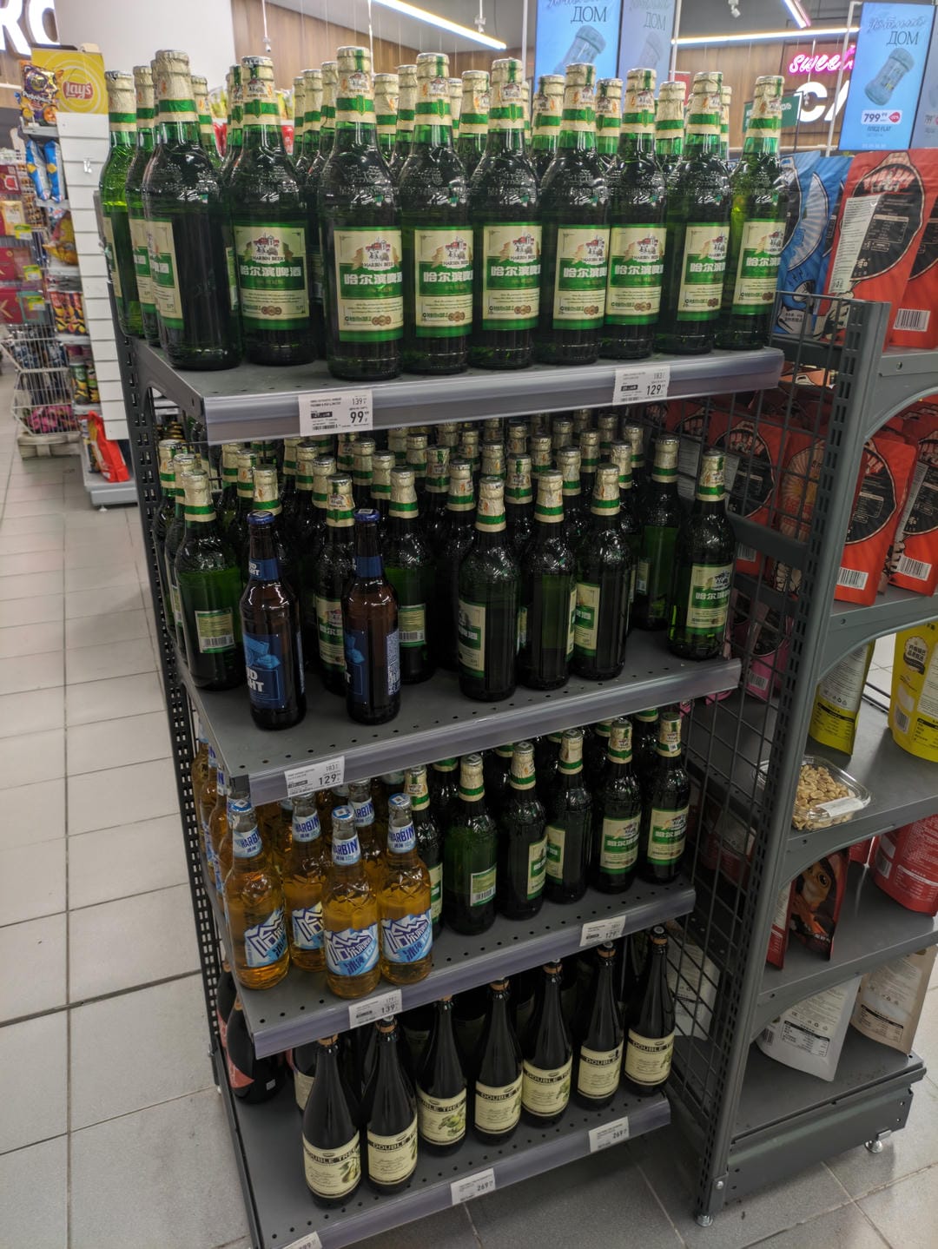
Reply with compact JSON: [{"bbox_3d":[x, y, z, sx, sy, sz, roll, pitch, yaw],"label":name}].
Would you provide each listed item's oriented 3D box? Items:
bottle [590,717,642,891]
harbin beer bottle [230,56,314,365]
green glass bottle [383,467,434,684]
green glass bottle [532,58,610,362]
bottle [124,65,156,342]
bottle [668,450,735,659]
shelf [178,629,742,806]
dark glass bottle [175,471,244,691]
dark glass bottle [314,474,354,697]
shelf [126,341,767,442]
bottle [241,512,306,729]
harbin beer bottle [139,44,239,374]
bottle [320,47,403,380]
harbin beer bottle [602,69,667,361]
[{"bbox_3d":[0.219,0.264,1.328,0.073,0.277,0.073,1,23,0],"label":"bottle"},{"bbox_3d":[-0.198,-0.400,0.893,0.073,0.273,0.073,-4,25,-11],"label":"harbin beer bottle"},{"bbox_3d":[-0.077,-0.060,1.118,0.068,0.271,0.068,0,25,0],"label":"green glass bottle"},{"bbox_3d":[0.107,-0.407,0.912,0.068,0.271,0.068,0,25,0],"label":"green glass bottle"},{"bbox_3d":[-0.322,-0.432,0.953,0.068,0.271,0.068,19,31,36],"label":"bottle"},{"bbox_3d":[0.313,-0.091,1.201,0.073,0.277,0.073,-9,25,-22],"label":"bottle"},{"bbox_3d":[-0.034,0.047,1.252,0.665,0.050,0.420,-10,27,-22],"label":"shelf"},{"bbox_3d":[-0.318,-0.051,1.099,0.068,0.271,0.068,-15,28,-29],"label":"dark glass bottle"},{"bbox_3d":[-0.149,-0.047,1.085,0.072,0.271,0.072,-1,25,-3],"label":"dark glass bottle"},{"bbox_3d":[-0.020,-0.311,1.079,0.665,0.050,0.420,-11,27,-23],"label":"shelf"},{"bbox_3d":[-0.223,-0.005,1.018,0.065,0.248,0.065,-18,30,-35],"label":"bottle"},{"bbox_3d":[-0.265,-0.383,0.854,0.068,0.271,0.068,-23,33,-40],"label":"harbin beer bottle"},{"bbox_3d":[-0.101,-0.368,0.828,0.073,0.272,0.073,-10,27,-22],"label":"bottle"},{"bbox_3d":[0.173,-0.423,0.948,0.068,0.271,0.068,-5,25,-11],"label":"harbin beer bottle"}]

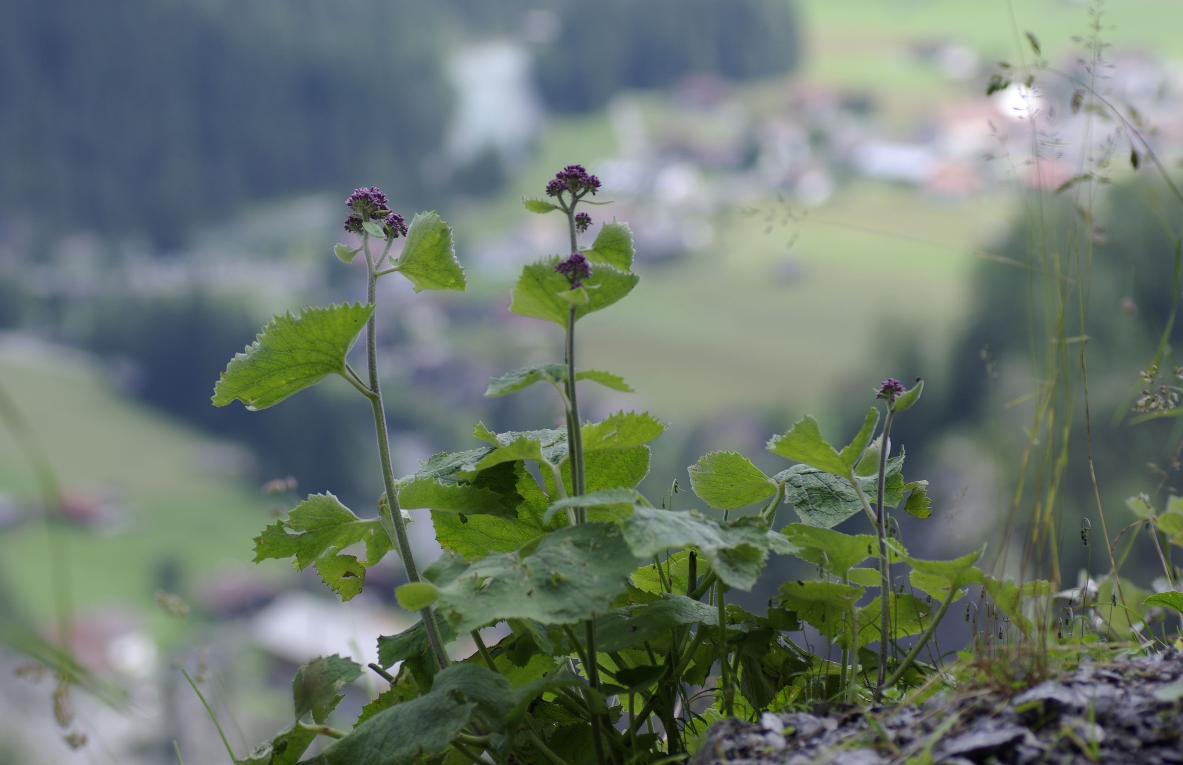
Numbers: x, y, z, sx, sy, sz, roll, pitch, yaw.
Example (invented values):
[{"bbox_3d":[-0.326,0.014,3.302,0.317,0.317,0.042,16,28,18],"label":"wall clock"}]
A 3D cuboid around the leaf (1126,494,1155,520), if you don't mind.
[{"bbox_3d":[0.356,0.081,2.880,0.021,0.008,0.018,19,-45,-29],"label":"leaf"}]

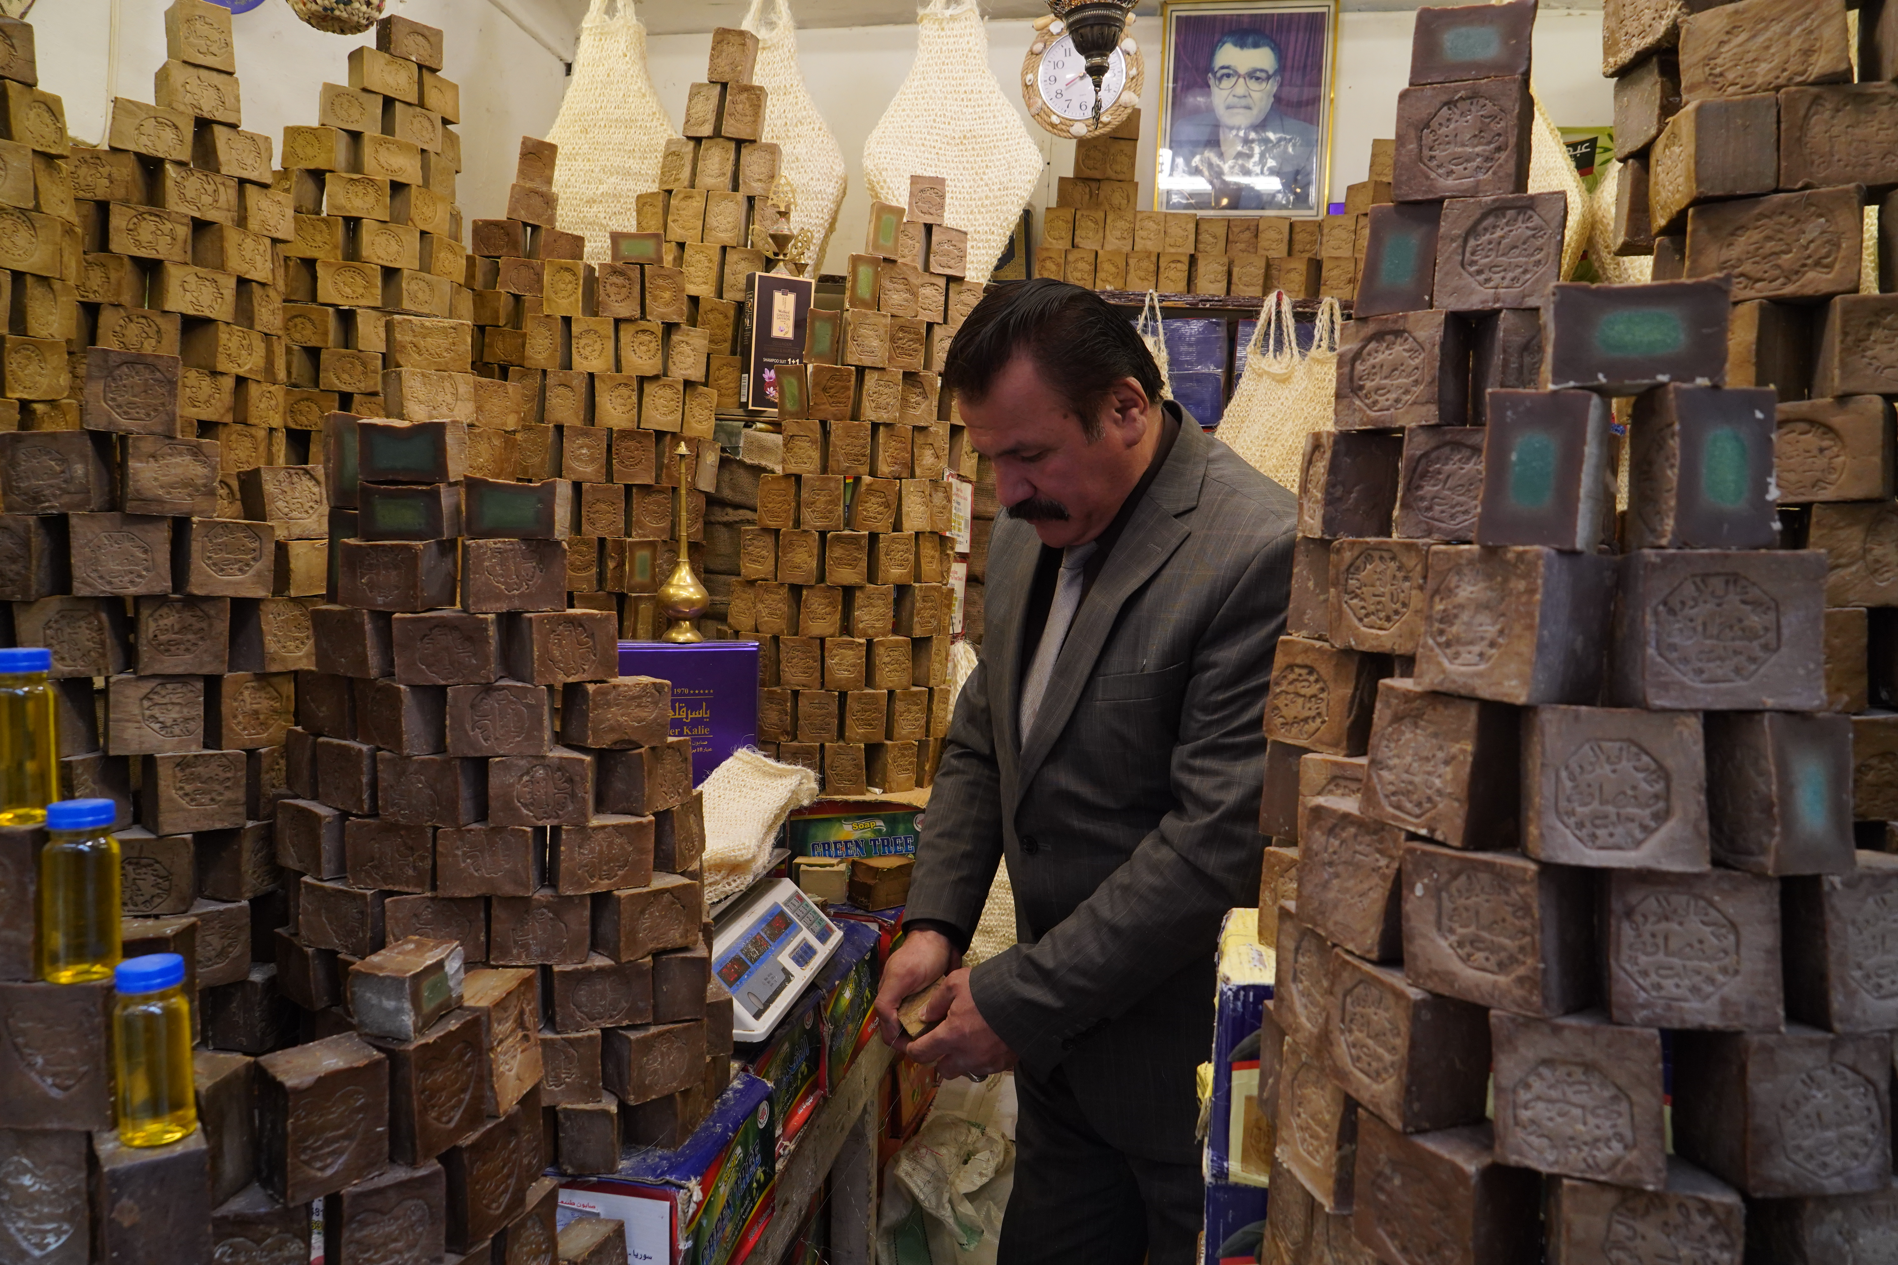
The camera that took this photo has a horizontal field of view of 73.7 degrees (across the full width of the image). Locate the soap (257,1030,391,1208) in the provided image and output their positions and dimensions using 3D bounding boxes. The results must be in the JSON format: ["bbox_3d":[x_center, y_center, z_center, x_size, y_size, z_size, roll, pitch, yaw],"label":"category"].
[{"bbox_3d":[-0.415,0.322,0.840,0.050,0.080,0.064,7,7,40],"label":"soap"}]

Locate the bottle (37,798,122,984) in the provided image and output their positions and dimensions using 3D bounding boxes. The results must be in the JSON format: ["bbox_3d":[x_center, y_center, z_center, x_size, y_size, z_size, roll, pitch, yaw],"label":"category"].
[{"bbox_3d":[-0.476,0.142,0.696,0.035,0.095,0.035,2,5,0],"label":"bottle"}]

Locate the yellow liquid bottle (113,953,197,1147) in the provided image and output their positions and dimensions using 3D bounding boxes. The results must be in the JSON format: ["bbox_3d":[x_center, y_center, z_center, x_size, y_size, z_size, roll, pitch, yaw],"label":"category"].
[{"bbox_3d":[-0.430,0.226,0.685,0.036,0.095,0.036,2,5,0],"label":"yellow liquid bottle"}]

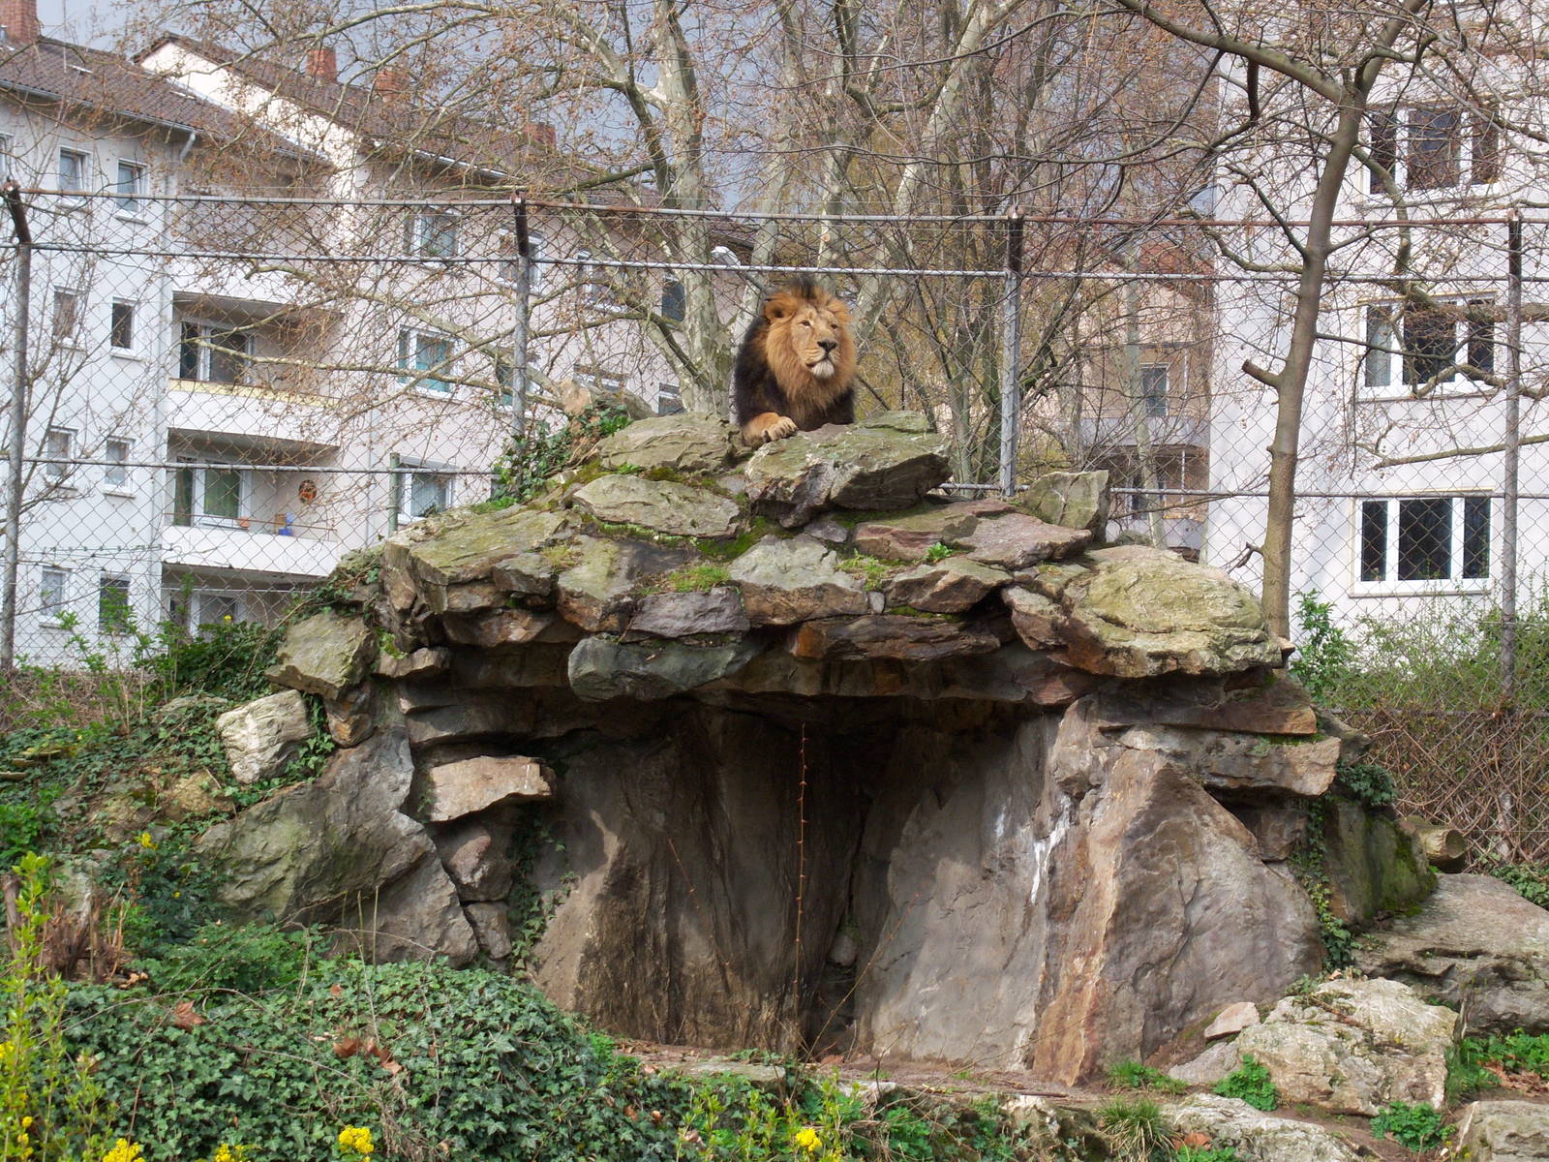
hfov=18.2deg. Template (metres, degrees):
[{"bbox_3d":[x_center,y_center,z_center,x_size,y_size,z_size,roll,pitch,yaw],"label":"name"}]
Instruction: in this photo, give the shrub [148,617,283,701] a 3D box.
[{"bbox_3d":[-2.495,0.353,21.500,0.620,0.390,0.500,1,-3,0],"label":"shrub"}]

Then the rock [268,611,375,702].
[{"bbox_3d":[-1.932,0.320,20.600,0.460,0.380,0.420,1,-3,11],"label":"rock"}]

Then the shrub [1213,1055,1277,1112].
[{"bbox_3d":[1.792,1.914,18.400,0.245,0.215,0.220,1,-3,0],"label":"shrub"}]

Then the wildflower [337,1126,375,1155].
[{"bbox_3d":[-1.241,1.656,14.300,0.110,0.090,0.100,1,-3,0],"label":"wildflower"}]

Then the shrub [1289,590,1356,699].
[{"bbox_3d":[2.606,0.308,23.000,0.330,0.530,0.320,1,-3,0],"label":"shrub"}]

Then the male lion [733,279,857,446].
[{"bbox_3d":[0.080,-0.994,22.000,0.620,0.780,1.500,2,-3,-13],"label":"male lion"}]

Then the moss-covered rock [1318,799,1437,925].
[{"bbox_3d":[2.591,1.206,20.800,0.500,0.570,0.450,2,-3,-11],"label":"moss-covered rock"}]

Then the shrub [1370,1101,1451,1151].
[{"bbox_3d":[2.345,2.008,17.800,0.300,0.190,0.260,1,-3,0],"label":"shrub"}]

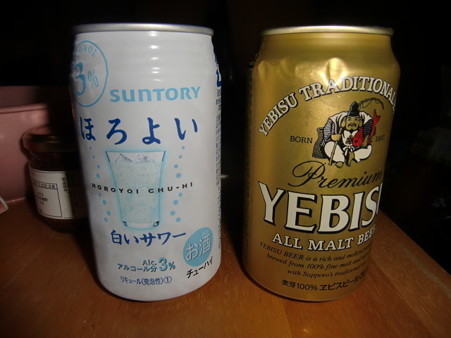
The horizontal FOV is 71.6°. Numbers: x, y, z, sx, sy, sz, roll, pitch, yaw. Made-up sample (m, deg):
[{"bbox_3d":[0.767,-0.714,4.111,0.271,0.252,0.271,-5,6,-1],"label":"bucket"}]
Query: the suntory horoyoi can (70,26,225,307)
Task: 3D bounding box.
[{"bbox_3d":[-0.035,-0.003,0.156,0.066,0.122,0.066,0,18,-1],"label":"suntory horoyoi can"}]

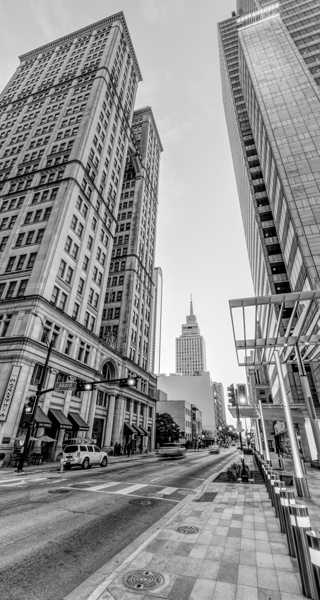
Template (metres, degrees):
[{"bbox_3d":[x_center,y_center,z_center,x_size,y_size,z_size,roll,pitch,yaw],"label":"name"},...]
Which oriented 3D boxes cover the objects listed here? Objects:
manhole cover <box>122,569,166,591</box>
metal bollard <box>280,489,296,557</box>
[{"bbox_3d":[-0.245,4.285,3.824,0.640,0.030,0.640,1,-29,1],"label":"manhole cover"},{"bbox_3d":[2.754,4.646,5.237,0.265,1.030,0.265,-7,-30,16],"label":"metal bollard"}]

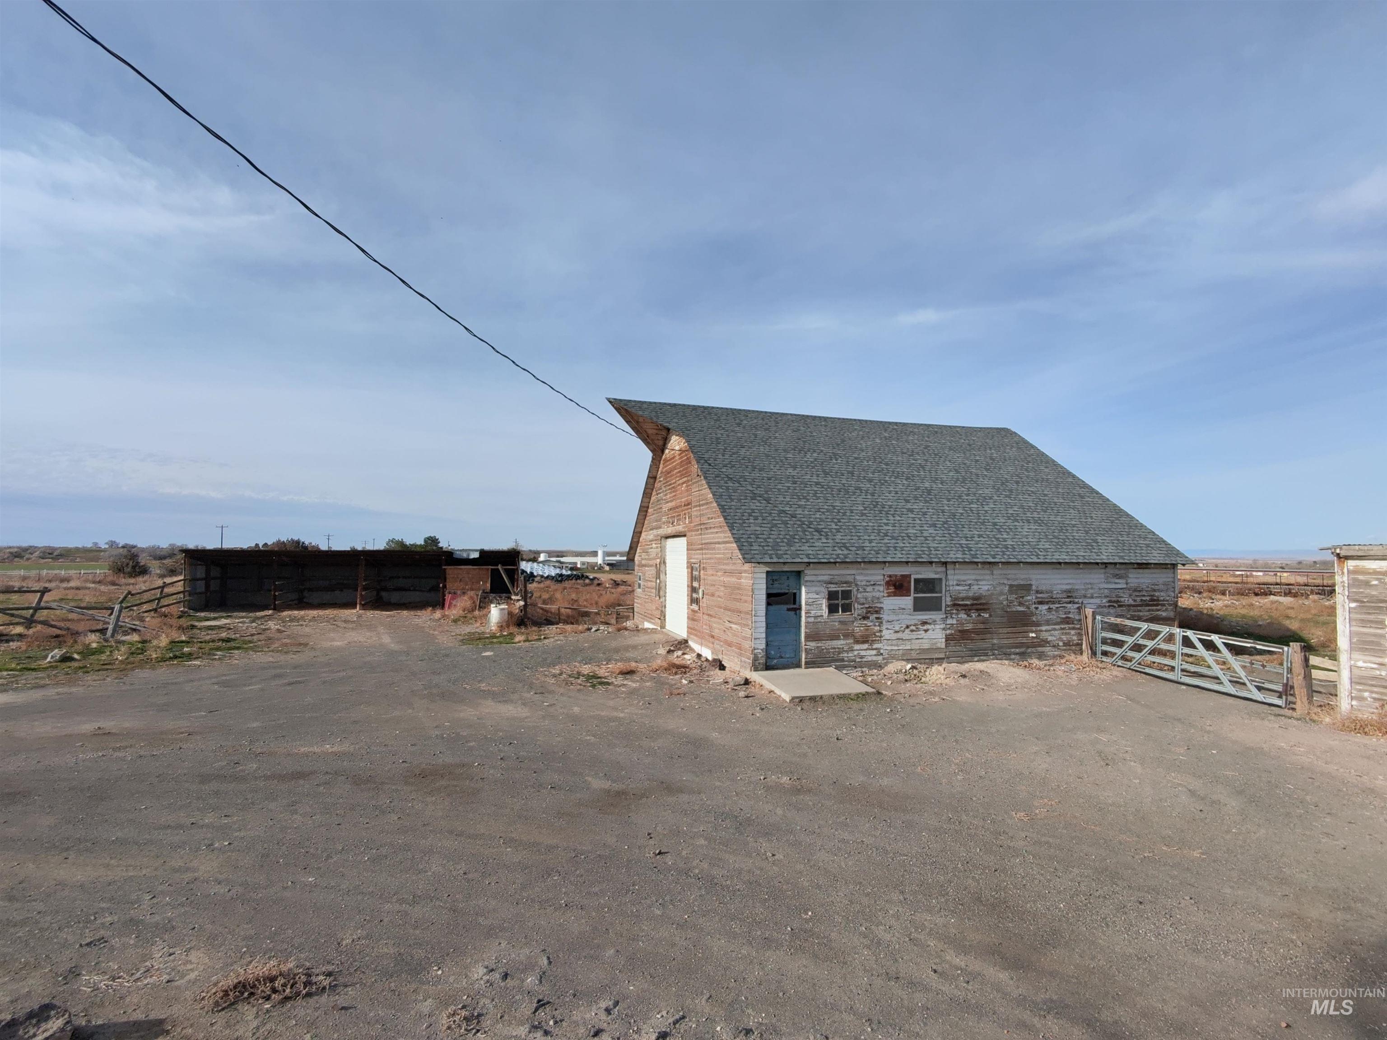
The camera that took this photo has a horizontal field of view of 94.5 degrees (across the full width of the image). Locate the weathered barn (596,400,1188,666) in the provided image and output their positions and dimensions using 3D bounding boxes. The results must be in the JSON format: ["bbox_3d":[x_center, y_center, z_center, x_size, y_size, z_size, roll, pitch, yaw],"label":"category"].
[{"bbox_3d":[4.484,0.119,21.049,14.838,7.210,12.765,1,-4,-17],"label":"weathered barn"}]

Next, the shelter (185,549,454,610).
[{"bbox_3d":[-16.918,2.826,30.203,10.900,2.600,3.200,1,-3,-9],"label":"shelter"}]

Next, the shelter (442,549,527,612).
[{"bbox_3d":[-10.919,3.108,33.439,3.660,2.770,4.400,1,-4,-14],"label":"shelter"}]

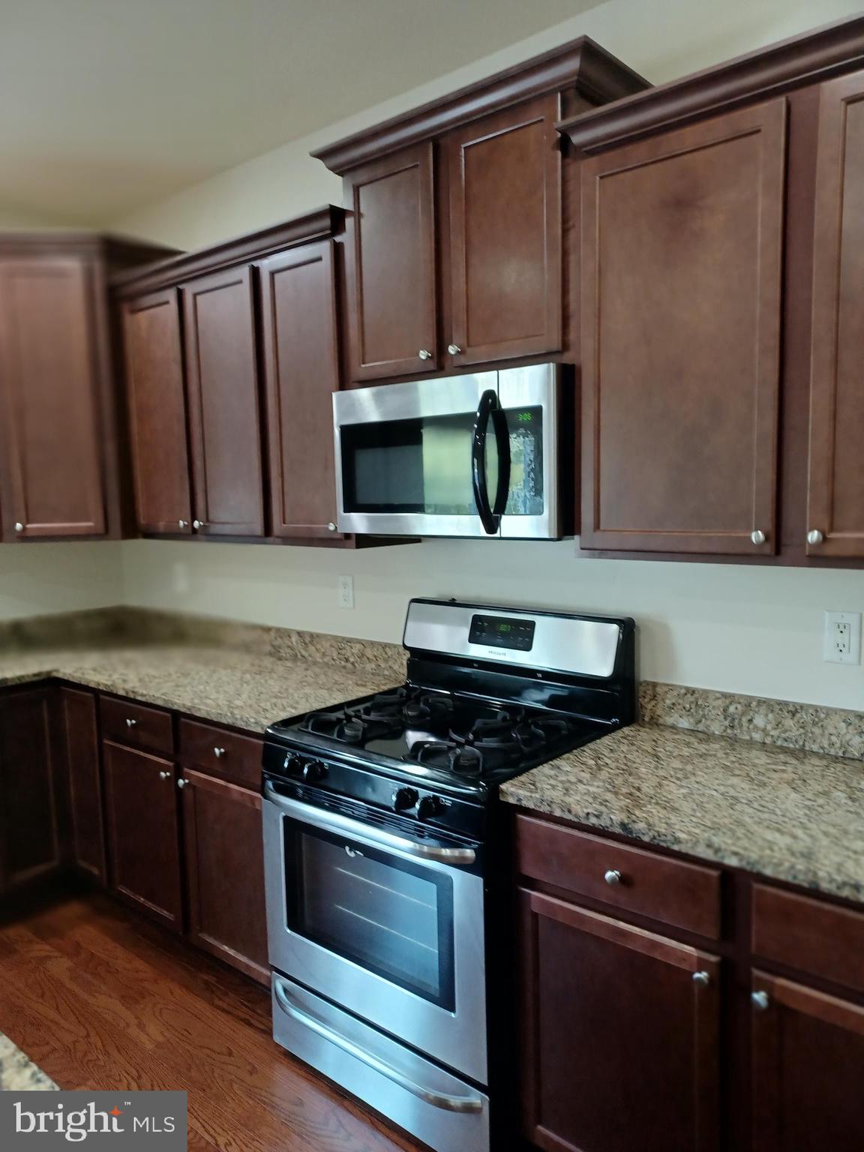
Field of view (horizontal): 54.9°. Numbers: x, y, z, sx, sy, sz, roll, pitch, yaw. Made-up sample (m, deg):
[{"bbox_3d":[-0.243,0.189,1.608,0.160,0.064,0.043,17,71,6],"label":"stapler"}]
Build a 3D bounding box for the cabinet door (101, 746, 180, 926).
[{"bbox_3d":[-0.987,0.878,2.856,0.450,0.573,0.021,4,8,41],"label":"cabinet door"}]

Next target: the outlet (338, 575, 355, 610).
[{"bbox_3d":[-0.304,0.059,2.968,0.073,0.117,0.008,4,8,40],"label":"outlet"}]

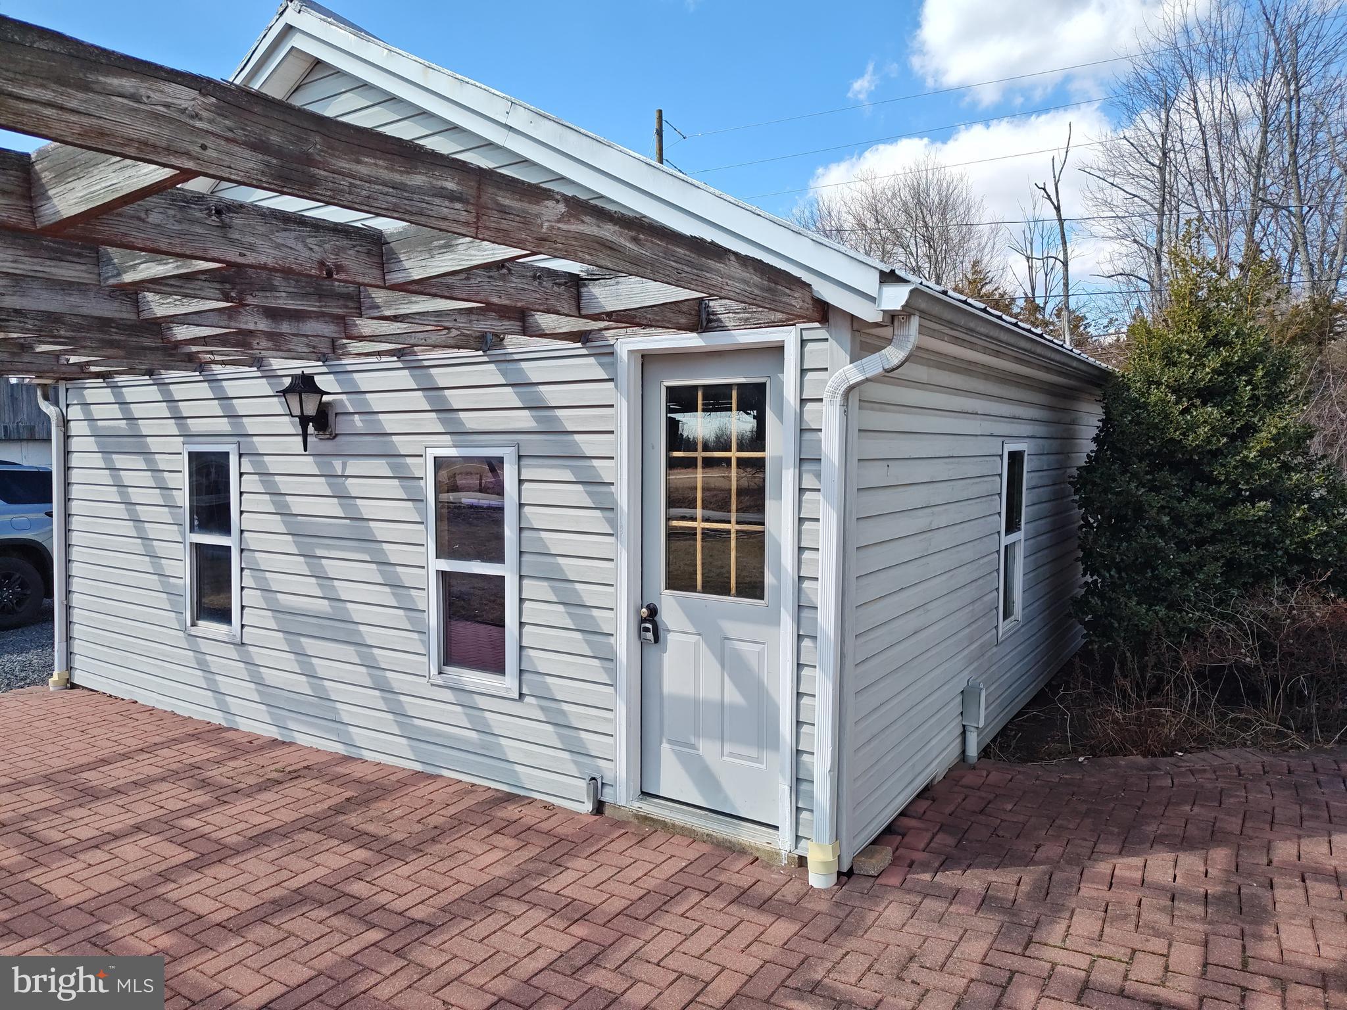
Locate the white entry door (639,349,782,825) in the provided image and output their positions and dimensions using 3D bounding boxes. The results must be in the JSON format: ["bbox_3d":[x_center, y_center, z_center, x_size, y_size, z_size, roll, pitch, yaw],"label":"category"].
[{"bbox_3d":[0.181,0.349,3.917,0.754,2.025,0.050,2,4,32],"label":"white entry door"}]

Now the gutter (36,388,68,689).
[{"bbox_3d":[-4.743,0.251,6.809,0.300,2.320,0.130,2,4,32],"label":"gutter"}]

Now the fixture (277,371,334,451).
[{"bbox_3d":[-2.033,-0.515,4.961,0.205,0.440,0.245,2,4,32],"label":"fixture"}]

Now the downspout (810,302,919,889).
[{"bbox_3d":[0.714,0.389,3.371,0.380,2.200,0.130,2,4,32],"label":"downspout"}]

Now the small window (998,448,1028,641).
[{"bbox_3d":[2.155,0.218,5.704,0.080,1.238,0.665,3,5,33],"label":"small window"}]

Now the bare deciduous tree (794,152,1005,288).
[{"bbox_3d":[7.951,-6.232,31.652,7.237,12.073,7.400,0,4,0],"label":"bare deciduous tree"}]

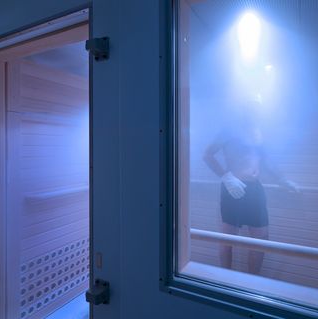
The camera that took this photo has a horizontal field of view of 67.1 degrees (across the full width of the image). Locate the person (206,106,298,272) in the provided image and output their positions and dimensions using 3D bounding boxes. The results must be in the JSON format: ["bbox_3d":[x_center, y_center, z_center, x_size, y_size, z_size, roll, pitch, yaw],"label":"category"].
[{"bbox_3d":[0.725,0.280,1.900,0.820,1.750,0.400,0,1,-16],"label":"person"}]

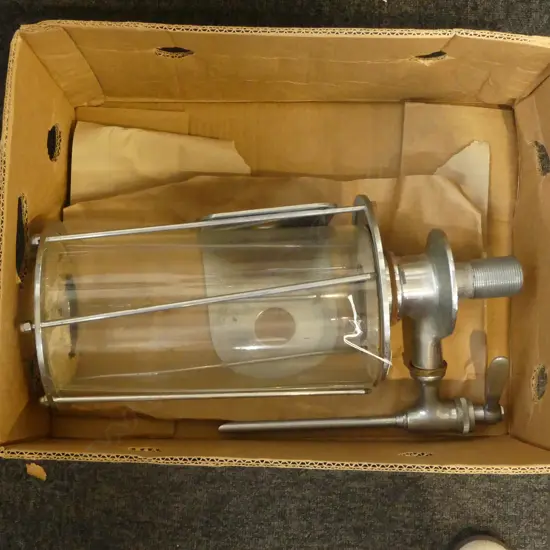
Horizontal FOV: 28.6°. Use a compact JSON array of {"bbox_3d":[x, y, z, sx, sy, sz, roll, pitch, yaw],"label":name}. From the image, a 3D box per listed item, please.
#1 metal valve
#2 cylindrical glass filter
[{"bbox_3d":[0.096,0.068,1.107,0.318,0.111,0.222,-3,98,0],"label":"metal valve"},{"bbox_3d":[-0.061,0.029,1.100,0.327,0.188,0.188,-4,83,0],"label":"cylindrical glass filter"}]

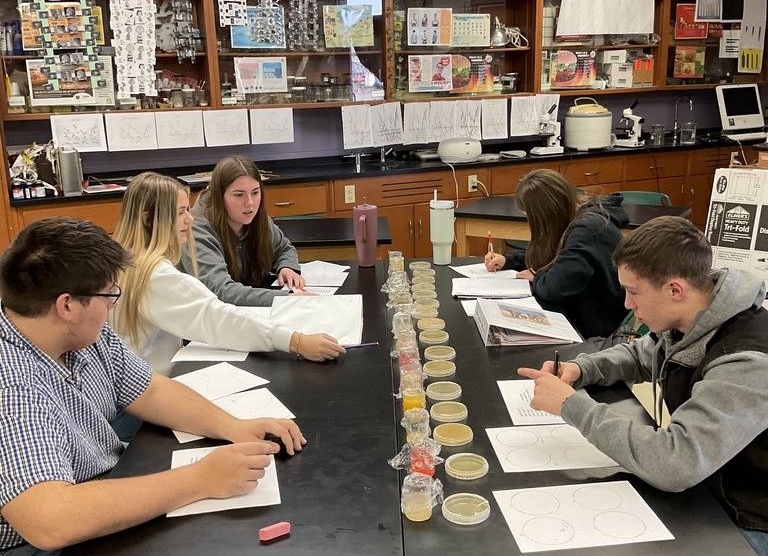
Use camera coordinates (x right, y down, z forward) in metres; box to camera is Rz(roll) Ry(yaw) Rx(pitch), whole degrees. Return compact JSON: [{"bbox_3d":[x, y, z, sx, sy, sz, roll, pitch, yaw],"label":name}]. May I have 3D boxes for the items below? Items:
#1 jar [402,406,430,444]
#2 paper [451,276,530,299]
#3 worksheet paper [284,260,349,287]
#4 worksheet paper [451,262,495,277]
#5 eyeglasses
[{"bbox_3d":[0.074,0.335,1.931,0.055,0.068,0.055,-1,14,0],"label":"jar"},{"bbox_3d":[0.395,0.041,3.156,0.280,0.018,0.235,1,14,7],"label":"paper"},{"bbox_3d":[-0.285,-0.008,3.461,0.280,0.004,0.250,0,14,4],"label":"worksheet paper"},{"bbox_3d":[0.438,-0.040,3.518,0.279,0.004,0.216,-5,15,-15],"label":"worksheet paper"},{"bbox_3d":[-0.612,0.022,1.671,0.138,0.043,0.142,11,9,40],"label":"eyeglasses"}]

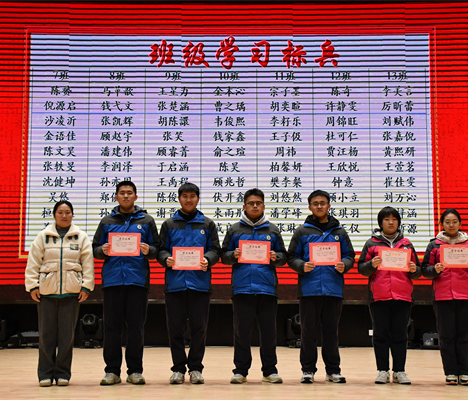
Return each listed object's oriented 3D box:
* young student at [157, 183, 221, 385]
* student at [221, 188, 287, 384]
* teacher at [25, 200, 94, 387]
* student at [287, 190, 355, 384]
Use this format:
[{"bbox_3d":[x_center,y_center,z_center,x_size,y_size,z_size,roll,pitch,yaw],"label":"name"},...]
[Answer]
[{"bbox_3d":[-0.405,0.737,7.247,0.582,1.806,0.450,0,-6,-1],"label":"young student"},{"bbox_3d":[0.186,0.767,7.279,0.589,1.752,0.450,0,-6,0],"label":"student"},{"bbox_3d":[-1.546,0.811,7.115,0.614,1.630,0.360,0,-6,-3],"label":"teacher"},{"bbox_3d":[0.796,0.773,7.278,0.616,1.740,0.450,0,-6,2],"label":"student"}]

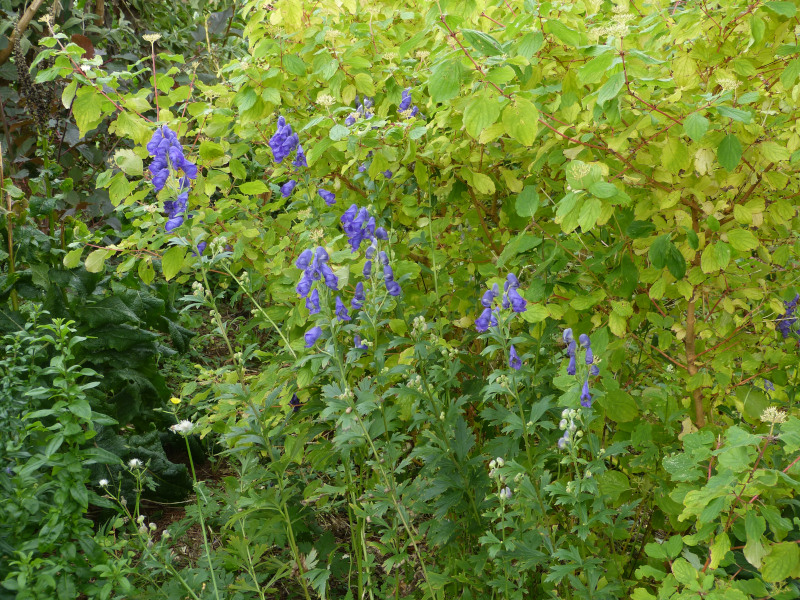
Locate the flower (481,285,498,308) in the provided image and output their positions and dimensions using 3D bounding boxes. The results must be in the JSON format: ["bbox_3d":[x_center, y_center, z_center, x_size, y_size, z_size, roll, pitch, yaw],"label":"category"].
[{"bbox_3d":[0.154,-0.004,2.320,0.023,0.036,0.027,2,7,-34],"label":"flower"}]

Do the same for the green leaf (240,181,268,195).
[{"bbox_3d":[-0.282,-0.218,2.600,0.054,0.025,0.028,0,26,0],"label":"green leaf"}]

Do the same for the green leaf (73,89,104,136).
[{"bbox_3d":[-0.511,-0.308,2.200,0.044,0.081,0.022,9,-14,8],"label":"green leaf"}]

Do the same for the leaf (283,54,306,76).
[{"bbox_3d":[-0.197,-0.437,2.500,0.045,0.043,0.024,8,24,3],"label":"leaf"}]

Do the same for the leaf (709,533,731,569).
[{"bbox_3d":[0.453,0.355,1.900,0.025,0.052,0.016,18,-6,14],"label":"leaf"}]

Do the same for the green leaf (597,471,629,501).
[{"bbox_3d":[0.367,0.318,2.300,0.057,0.056,0.022,5,-19,2],"label":"green leaf"}]

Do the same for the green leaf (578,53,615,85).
[{"bbox_3d":[0.337,-0.397,2.300,0.043,0.076,0.022,43,-14,17],"label":"green leaf"}]

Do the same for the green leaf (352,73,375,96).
[{"bbox_3d":[-0.060,-0.362,2.250,0.047,0.032,0.015,34,-14,10],"label":"green leaf"}]

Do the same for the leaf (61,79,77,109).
[{"bbox_3d":[-0.531,-0.331,2.150,0.022,0.050,0.016,16,6,22],"label":"leaf"}]

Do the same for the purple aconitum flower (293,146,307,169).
[{"bbox_3d":[-0.168,-0.241,2.250,0.022,0.037,0.024,-1,11,-6],"label":"purple aconitum flower"}]

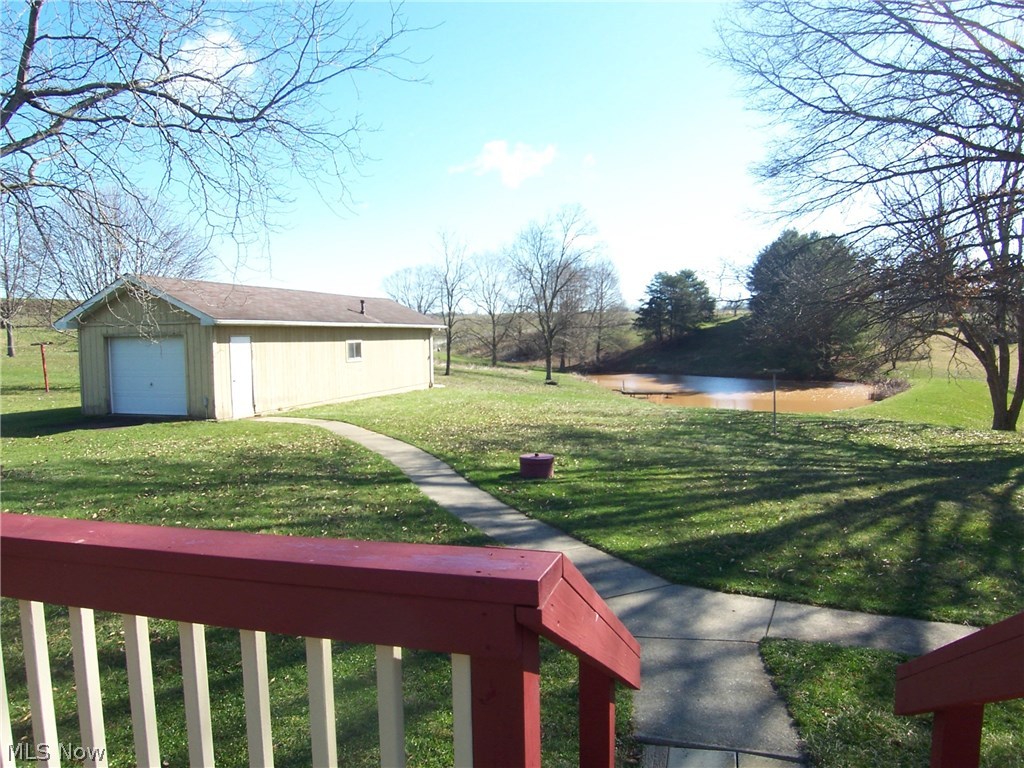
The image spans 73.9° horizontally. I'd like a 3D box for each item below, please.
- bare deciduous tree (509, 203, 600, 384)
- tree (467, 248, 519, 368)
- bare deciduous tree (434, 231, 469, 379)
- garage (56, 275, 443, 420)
[{"bbox_3d":[2.382,-5.053,38.136,4.979,9.851,4.979,0,4,0],"label":"bare deciduous tree"},{"bbox_3d":[-1.432,-5.816,52.670,4.206,8.931,4.206,0,4,0],"label":"tree"},{"bbox_3d":[-3.471,-4.677,39.688,2.234,8.436,2.234,0,4,0],"label":"bare deciduous tree"},{"bbox_3d":[-7.394,-1.358,23.221,5.259,3.689,13.145,1,4,19],"label":"garage"}]

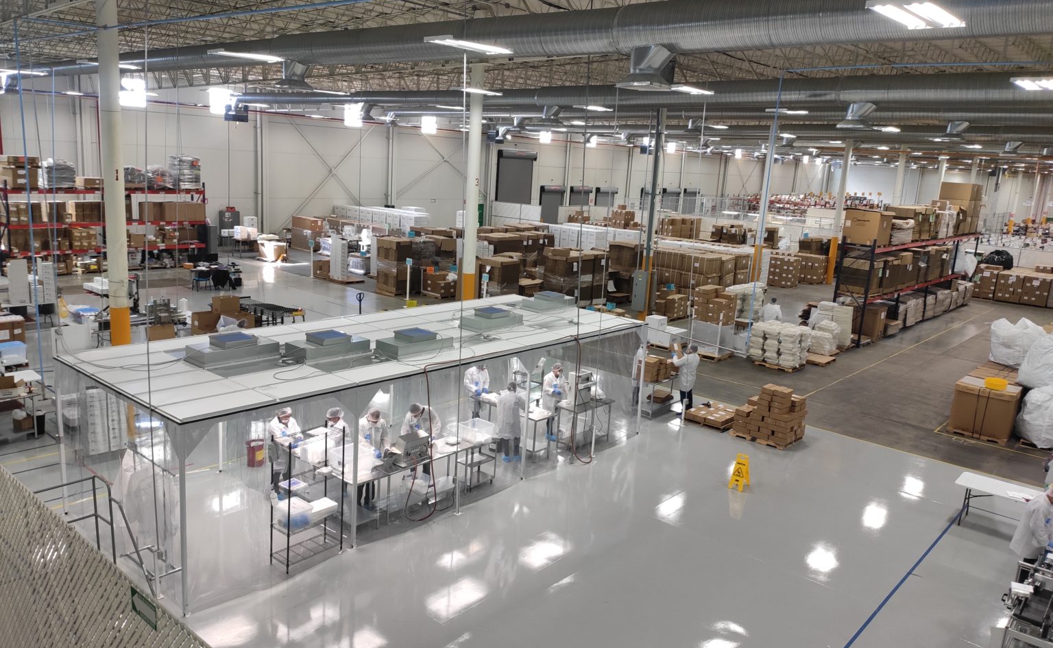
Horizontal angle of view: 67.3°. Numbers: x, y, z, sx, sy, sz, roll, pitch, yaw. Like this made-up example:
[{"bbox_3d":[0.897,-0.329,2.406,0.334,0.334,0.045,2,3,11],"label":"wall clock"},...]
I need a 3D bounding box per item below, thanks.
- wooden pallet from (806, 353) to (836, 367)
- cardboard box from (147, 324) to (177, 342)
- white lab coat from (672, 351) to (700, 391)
[{"bbox_3d":[8.845,1.075,24.561,1.200,0.140,1.040,14,16,39],"label":"wooden pallet"},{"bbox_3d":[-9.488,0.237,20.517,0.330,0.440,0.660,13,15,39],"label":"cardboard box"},{"bbox_3d":[3.744,1.097,18.453,0.520,0.980,0.520,15,16,42],"label":"white lab coat"}]

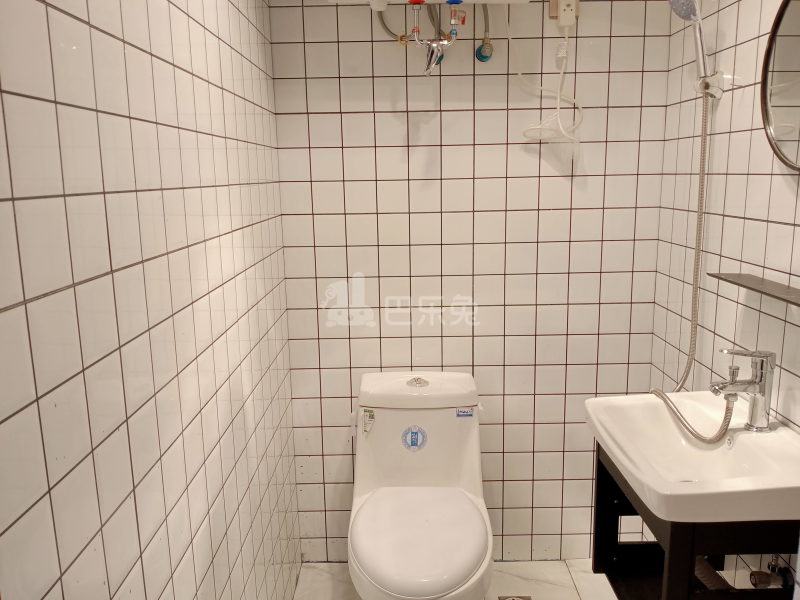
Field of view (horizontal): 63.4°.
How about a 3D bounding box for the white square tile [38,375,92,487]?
[{"bbox_3d":[-0.370,0.140,0.713,0.010,0.098,0.098,-1,11,0],"label":"white square tile"}]

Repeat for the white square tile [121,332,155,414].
[{"bbox_3d":[-0.370,0.102,0.910,0.010,0.098,0.098,-1,11,0],"label":"white square tile"}]

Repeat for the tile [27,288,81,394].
[{"bbox_3d":[-0.371,0.042,0.694,0.010,0.098,0.098,-1,11,0],"label":"tile"}]

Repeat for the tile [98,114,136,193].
[{"bbox_3d":[-0.379,-0.194,0.857,0.010,0.099,0.099,-1,11,0],"label":"tile"}]

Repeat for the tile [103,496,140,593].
[{"bbox_3d":[-0.370,0.318,0.855,0.010,0.099,0.099,-1,11,0],"label":"tile"}]

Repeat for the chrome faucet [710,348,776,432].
[{"bbox_3d":[0.708,0.188,1.341,0.135,0.166,0.052,-1,11,0],"label":"chrome faucet"}]

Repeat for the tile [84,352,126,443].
[{"bbox_3d":[-0.374,0.121,0.816,0.010,0.099,0.099,-1,11,0],"label":"tile"}]

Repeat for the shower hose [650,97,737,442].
[{"bbox_3d":[0.696,-0.081,1.494,0.171,0.869,0.412,-1,11,1],"label":"shower hose"}]

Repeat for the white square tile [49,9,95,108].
[{"bbox_3d":[-0.381,-0.274,0.740,0.010,0.099,0.099,-1,11,0],"label":"white square tile"}]

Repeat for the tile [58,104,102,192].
[{"bbox_3d":[-0.379,-0.175,0.759,0.010,0.099,0.099,-1,11,0],"label":"tile"}]

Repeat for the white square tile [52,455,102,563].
[{"bbox_3d":[-0.368,0.238,0.732,0.010,0.098,0.098,-1,11,0],"label":"white square tile"}]

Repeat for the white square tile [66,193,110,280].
[{"bbox_3d":[-0.377,-0.076,0.778,0.010,0.099,0.099,-1,11,0],"label":"white square tile"}]

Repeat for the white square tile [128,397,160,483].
[{"bbox_3d":[-0.372,0.201,0.933,0.010,0.099,0.099,-1,11,0],"label":"white square tile"}]

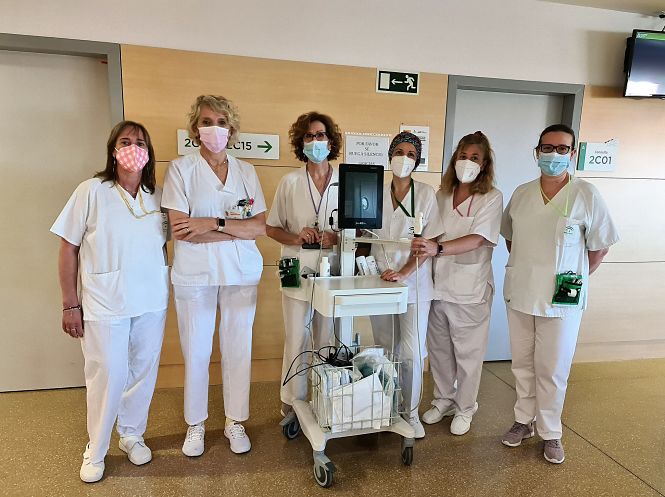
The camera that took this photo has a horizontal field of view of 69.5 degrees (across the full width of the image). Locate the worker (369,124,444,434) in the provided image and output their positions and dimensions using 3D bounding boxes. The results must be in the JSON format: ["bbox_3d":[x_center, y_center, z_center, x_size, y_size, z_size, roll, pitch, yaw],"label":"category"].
[{"bbox_3d":[0.367,0.219,2.585,0.402,1.655,0.400,4,9,15],"label":"worker"}]

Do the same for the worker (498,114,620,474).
[{"bbox_3d":[1.144,0.239,2.483,0.596,1.700,0.380,5,10,18],"label":"worker"}]

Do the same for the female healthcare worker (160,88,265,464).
[{"bbox_3d":[-0.594,0.155,2.398,0.508,1.774,0.360,0,9,-10],"label":"female healthcare worker"}]

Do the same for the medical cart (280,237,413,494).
[{"bbox_3d":[0.088,0.490,2.407,0.510,1.157,0.520,-2,10,-25],"label":"medical cart"}]

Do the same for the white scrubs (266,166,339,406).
[{"bbox_3d":[-0.157,0.230,2.712,0.425,1.361,0.320,0,9,-10],"label":"white scrubs"}]

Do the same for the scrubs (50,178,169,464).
[{"bbox_3d":[-1.026,0.350,2.260,0.562,1.343,0.360,-1,10,-20],"label":"scrubs"}]

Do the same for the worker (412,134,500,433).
[{"bbox_3d":[0.685,0.200,2.702,0.515,1.677,0.450,7,10,30],"label":"worker"}]

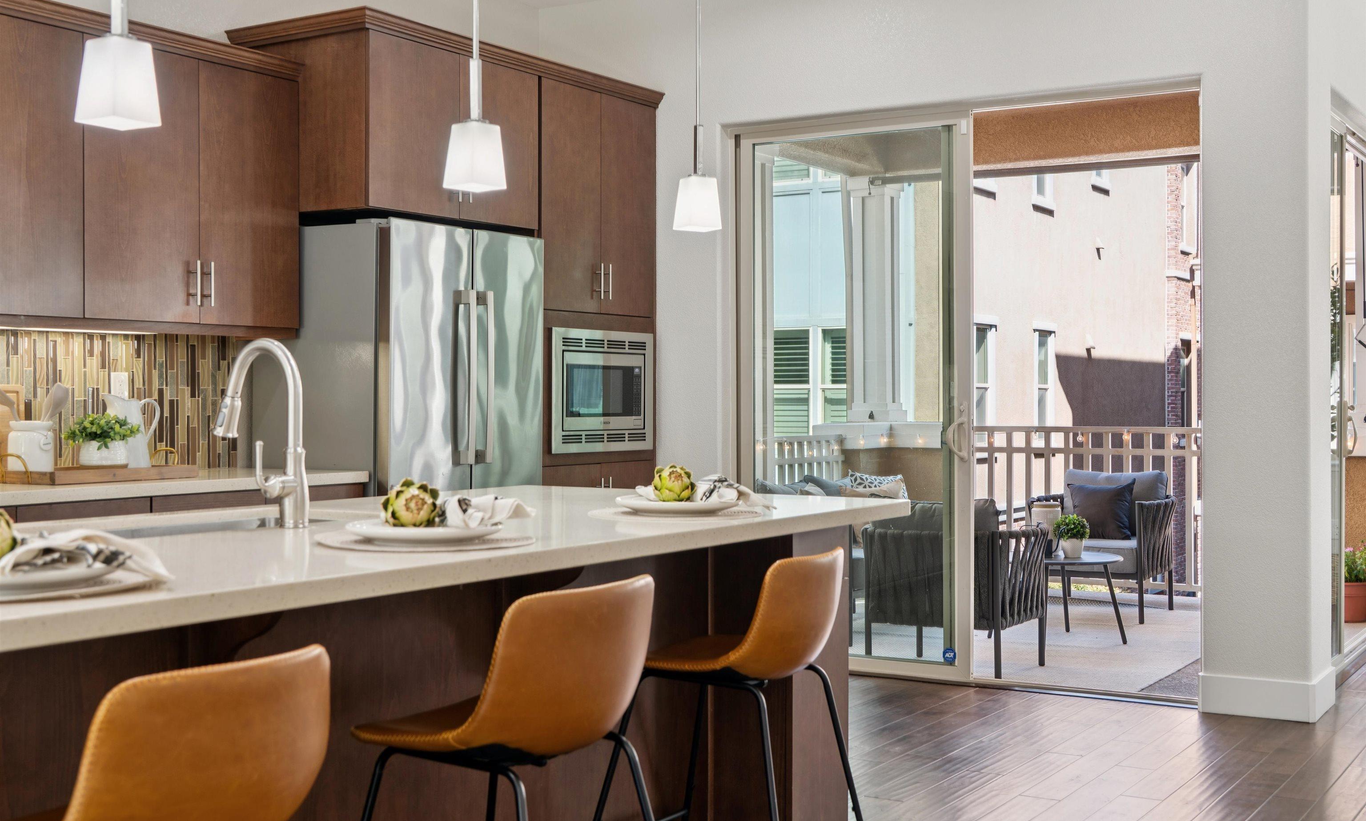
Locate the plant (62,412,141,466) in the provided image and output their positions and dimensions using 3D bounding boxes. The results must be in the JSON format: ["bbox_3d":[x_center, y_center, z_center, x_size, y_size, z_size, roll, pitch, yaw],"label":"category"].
[{"bbox_3d":[-1.883,0.105,4.926,0.220,0.197,0.248,0,1,33],"label":"plant"}]

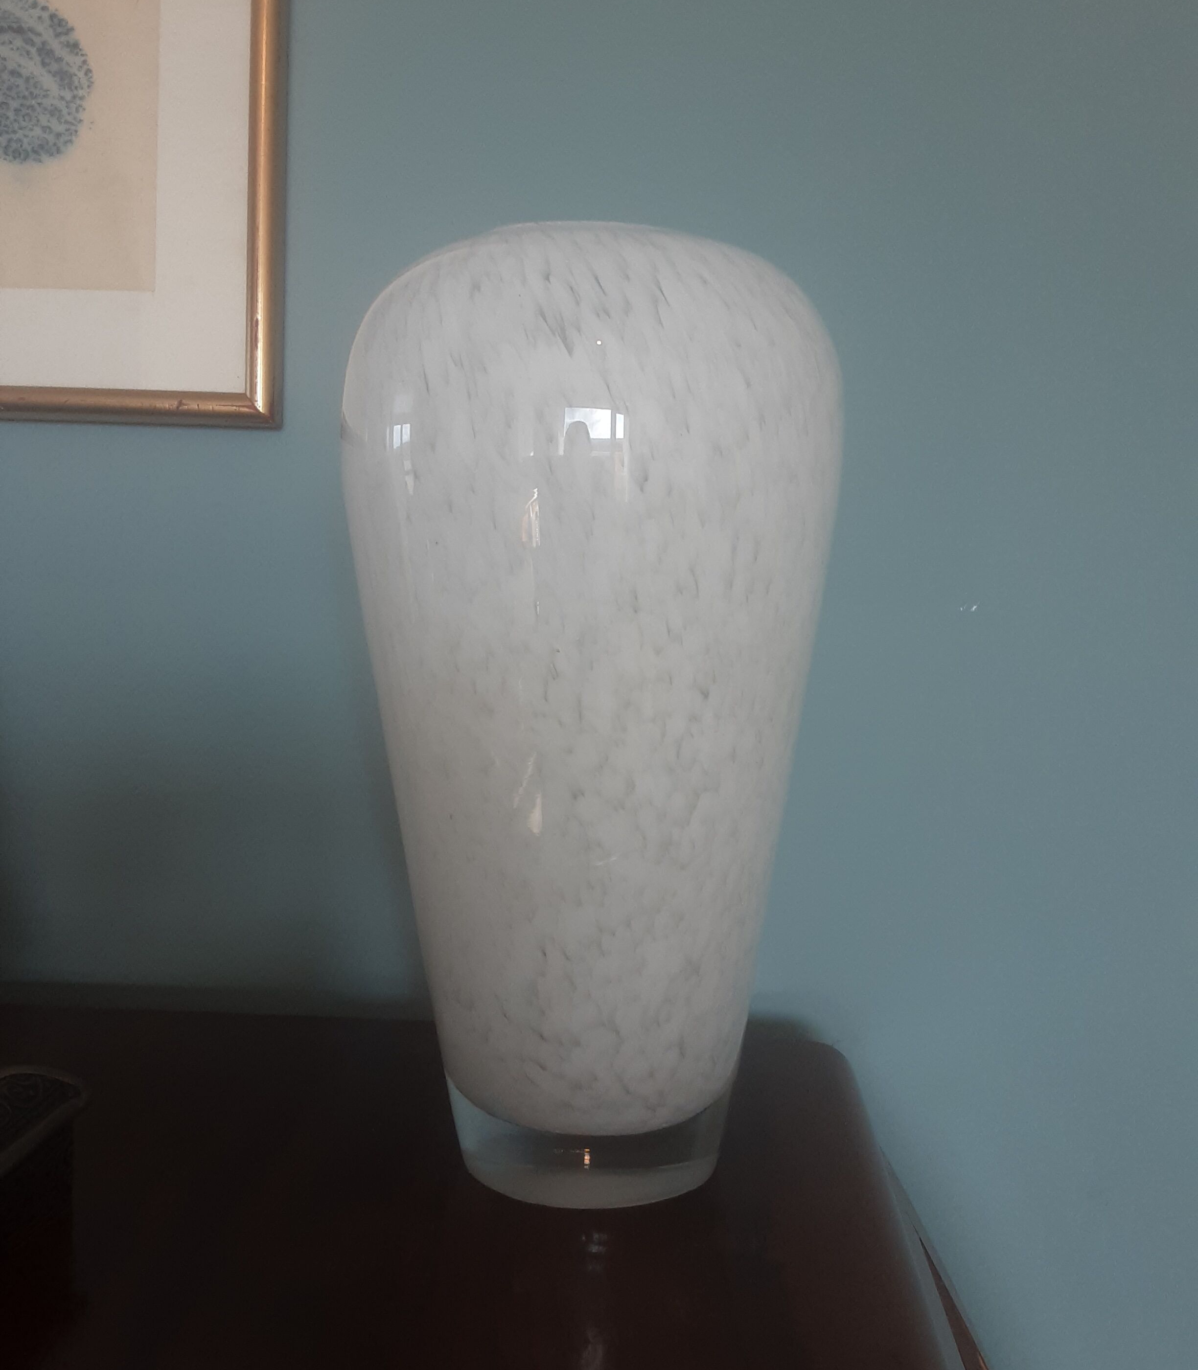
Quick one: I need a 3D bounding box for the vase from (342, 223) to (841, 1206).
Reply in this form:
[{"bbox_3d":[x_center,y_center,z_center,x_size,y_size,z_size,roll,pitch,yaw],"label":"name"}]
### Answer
[{"bbox_3d":[-0.004,0.009,0.507,0.193,0.355,0.193,1,1,0],"label":"vase"}]

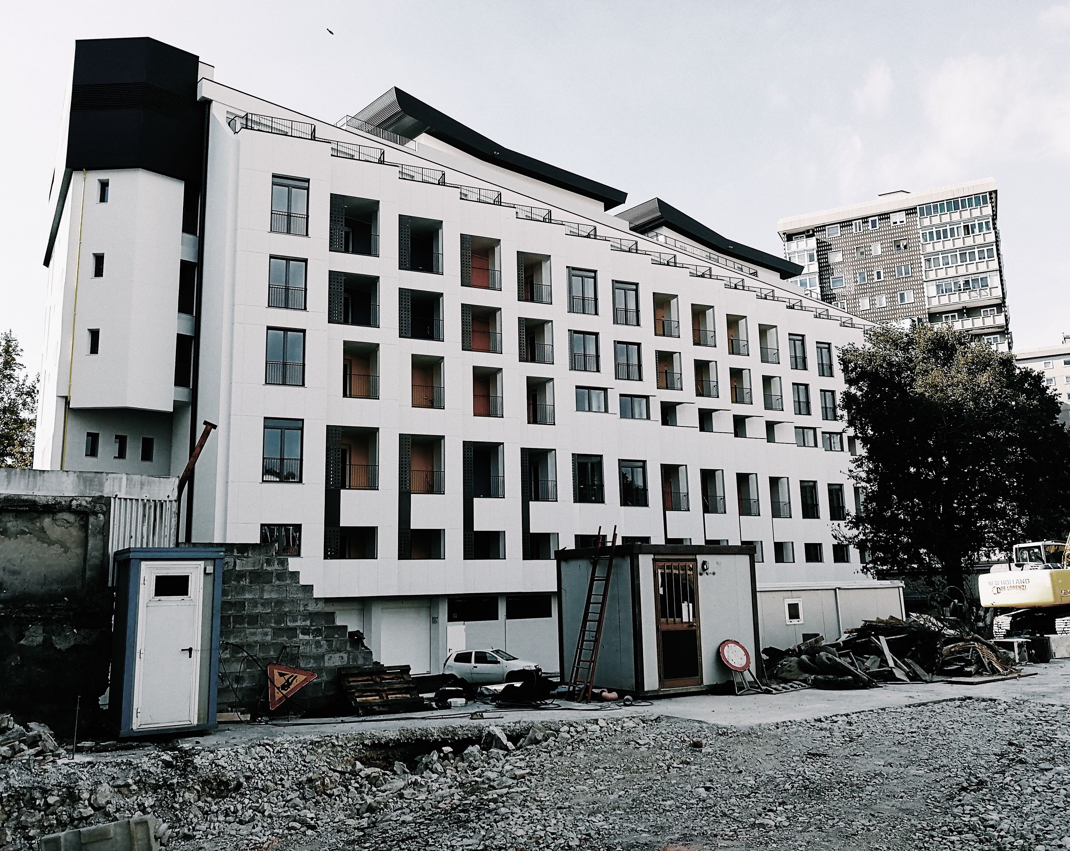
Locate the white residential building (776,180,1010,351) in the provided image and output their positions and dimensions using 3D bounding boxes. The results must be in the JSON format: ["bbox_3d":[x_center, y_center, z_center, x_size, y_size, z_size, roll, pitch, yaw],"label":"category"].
[{"bbox_3d":[42.098,-2.006,101.042,22.634,44.435,15.000,-6,-12,23],"label":"white residential building"}]

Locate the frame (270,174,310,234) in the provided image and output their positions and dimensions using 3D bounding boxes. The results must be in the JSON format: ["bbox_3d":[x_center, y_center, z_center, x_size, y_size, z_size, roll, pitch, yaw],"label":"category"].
[{"bbox_3d":[-9.878,-8.873,35.758,1.473,2.489,0.150,3,-11,-22],"label":"frame"}]

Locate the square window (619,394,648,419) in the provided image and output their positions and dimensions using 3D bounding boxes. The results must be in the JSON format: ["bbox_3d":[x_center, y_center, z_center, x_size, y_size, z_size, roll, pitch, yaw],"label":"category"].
[{"bbox_3d":[5.281,-0.959,47.457,1.730,1.300,0.180,3,-12,-22],"label":"square window"}]

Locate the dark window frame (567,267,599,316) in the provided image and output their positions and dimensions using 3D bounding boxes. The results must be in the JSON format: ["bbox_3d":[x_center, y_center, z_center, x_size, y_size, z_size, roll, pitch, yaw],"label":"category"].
[{"bbox_3d":[2.444,-7.000,46.256,1.756,2.516,0.180,3,-12,-22],"label":"dark window frame"}]

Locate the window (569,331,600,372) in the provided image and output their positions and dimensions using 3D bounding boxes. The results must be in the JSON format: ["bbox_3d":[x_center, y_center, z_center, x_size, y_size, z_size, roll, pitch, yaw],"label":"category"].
[{"bbox_3d":[2.566,-3.860,46.181,1.749,2.149,0.150,3,-11,-22],"label":"window"}]

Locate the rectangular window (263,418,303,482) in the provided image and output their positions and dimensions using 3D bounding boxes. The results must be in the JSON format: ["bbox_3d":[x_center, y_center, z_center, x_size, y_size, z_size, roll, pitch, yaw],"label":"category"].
[{"bbox_3d":[-9.557,0.960,33.587,1.461,2.484,0.180,3,-12,-22],"label":"rectangular window"}]

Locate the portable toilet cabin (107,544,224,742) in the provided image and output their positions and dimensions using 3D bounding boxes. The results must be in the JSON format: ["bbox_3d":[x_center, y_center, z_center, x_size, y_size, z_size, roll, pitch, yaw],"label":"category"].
[{"bbox_3d":[-5.088,2.917,12.175,1.217,2.380,1.121,6,-13,-34],"label":"portable toilet cabin"}]

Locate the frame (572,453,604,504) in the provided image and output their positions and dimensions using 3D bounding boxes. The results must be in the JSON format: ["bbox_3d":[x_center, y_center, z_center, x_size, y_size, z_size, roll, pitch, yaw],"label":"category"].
[{"bbox_3d":[2.673,2.715,44.423,1.756,2.484,0.180,3,-12,-22],"label":"frame"}]

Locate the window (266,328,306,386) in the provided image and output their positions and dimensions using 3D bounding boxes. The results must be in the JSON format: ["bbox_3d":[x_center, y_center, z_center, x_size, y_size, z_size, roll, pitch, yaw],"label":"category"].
[{"bbox_3d":[-9.642,-2.646,34.268,1.461,2.289,0.180,3,-12,-22],"label":"window"}]

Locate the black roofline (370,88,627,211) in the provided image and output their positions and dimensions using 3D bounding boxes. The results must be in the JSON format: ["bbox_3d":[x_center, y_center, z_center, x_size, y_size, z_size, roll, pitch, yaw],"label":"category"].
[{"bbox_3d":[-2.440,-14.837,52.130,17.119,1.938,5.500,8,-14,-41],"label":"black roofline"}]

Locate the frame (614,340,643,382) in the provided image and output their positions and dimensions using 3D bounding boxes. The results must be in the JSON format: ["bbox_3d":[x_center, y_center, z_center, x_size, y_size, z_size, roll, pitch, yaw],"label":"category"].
[{"bbox_3d":[5.019,-3.454,47.842,1.683,2.135,0.180,3,-12,-22],"label":"frame"}]

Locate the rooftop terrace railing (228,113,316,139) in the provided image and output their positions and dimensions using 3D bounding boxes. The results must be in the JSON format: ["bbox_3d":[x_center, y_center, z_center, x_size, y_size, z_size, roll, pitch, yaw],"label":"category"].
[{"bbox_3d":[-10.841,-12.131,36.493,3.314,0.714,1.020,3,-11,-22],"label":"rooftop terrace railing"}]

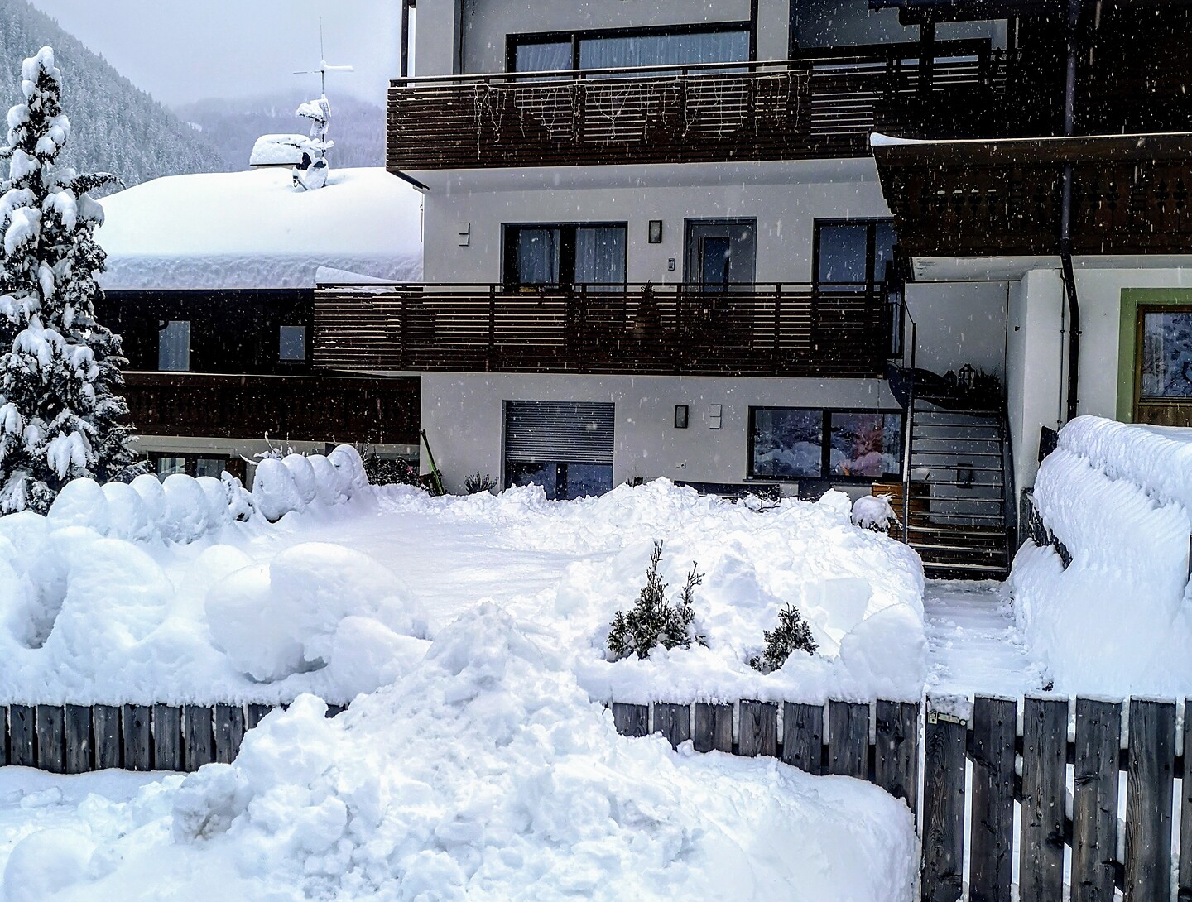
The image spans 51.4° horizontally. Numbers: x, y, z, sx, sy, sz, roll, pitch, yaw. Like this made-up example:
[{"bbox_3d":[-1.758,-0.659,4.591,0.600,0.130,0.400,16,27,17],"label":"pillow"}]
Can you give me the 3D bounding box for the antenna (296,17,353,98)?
[{"bbox_3d":[-6.142,-8.848,28.000,1.320,1.800,0.800,1,2,0],"label":"antenna"}]

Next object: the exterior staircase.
[{"bbox_3d":[4.839,0.303,16.356,1.350,2.480,3.150,2,2,14],"label":"exterior staircase"}]

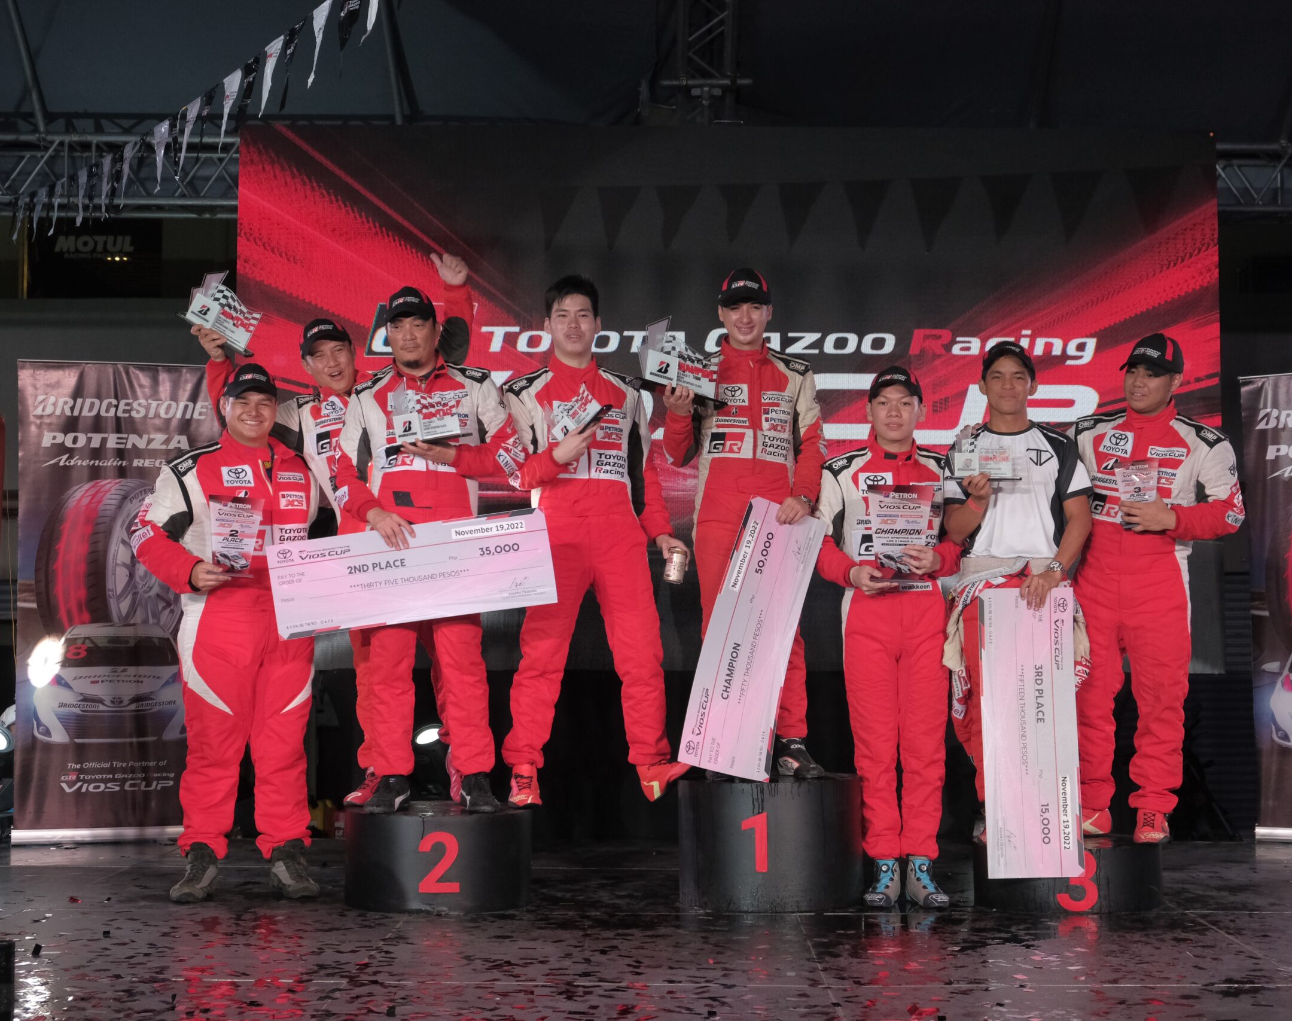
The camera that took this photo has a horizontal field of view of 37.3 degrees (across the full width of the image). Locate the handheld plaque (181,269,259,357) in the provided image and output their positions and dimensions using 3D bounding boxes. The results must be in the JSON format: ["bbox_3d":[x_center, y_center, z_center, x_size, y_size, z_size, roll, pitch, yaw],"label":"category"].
[{"bbox_3d":[-1.452,-0.662,6.480,0.255,0.200,0.080,28,-3,-8],"label":"handheld plaque"}]

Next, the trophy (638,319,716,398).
[{"bbox_3d":[0.118,-0.485,6.250,0.275,0.235,0.090,16,-3,1],"label":"trophy"}]

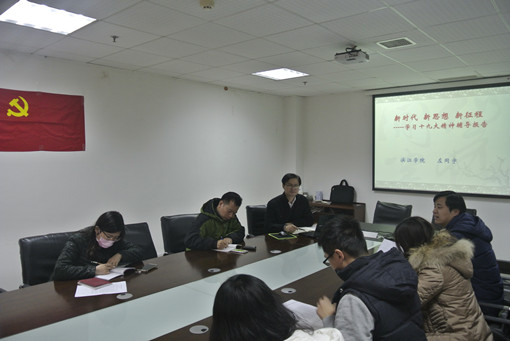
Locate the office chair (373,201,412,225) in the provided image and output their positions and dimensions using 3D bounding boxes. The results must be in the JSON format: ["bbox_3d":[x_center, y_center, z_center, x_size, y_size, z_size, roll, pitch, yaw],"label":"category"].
[{"bbox_3d":[1.513,0.901,4.666,0.620,0.940,0.580,-2,4,-33],"label":"office chair"}]

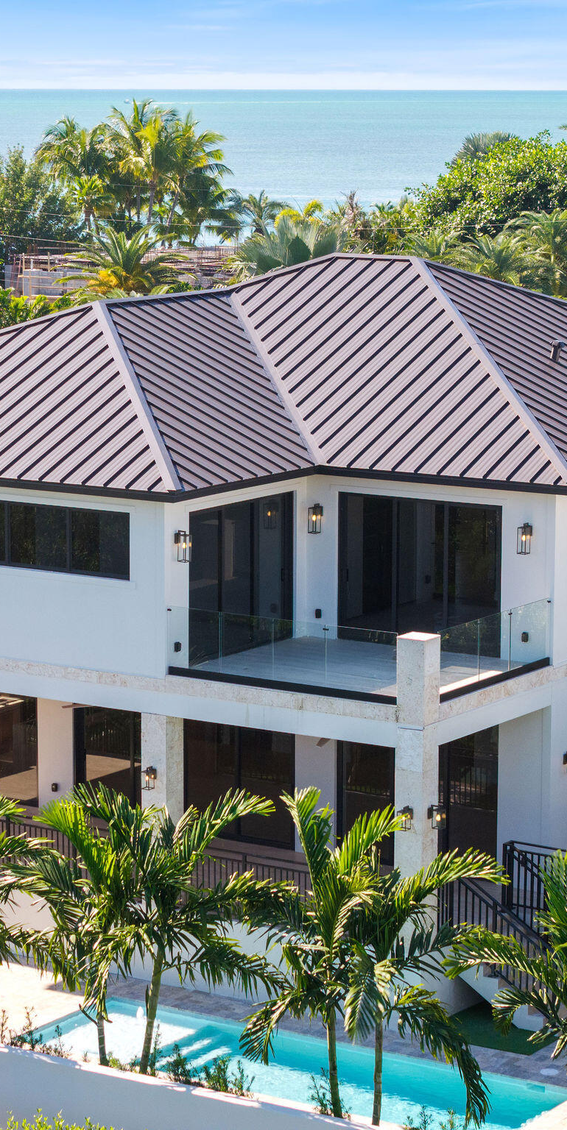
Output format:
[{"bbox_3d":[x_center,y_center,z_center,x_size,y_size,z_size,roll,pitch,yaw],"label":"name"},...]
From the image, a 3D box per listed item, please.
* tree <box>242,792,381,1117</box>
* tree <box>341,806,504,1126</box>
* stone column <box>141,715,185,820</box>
[{"bbox_3d":[0.378,5.240,40.725,1.919,4.593,1.919,0,9,0],"label":"tree"},{"bbox_3d":[1.794,5.386,39.812,2.138,4.592,2.138,0,9,0],"label":"tree"},{"bbox_3d":[-1.946,3.902,49.196,0.488,3.123,0.488,6,11,33],"label":"stone column"}]

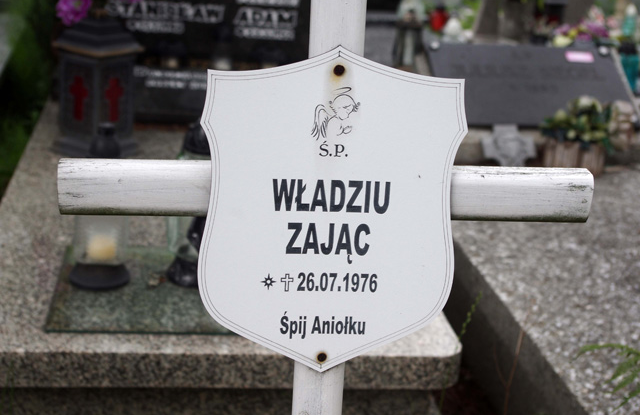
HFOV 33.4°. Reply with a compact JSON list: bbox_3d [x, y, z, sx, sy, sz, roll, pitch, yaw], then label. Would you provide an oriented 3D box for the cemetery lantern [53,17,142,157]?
[{"bbox_3d":[-0.672,-0.377,3.233,0.192,0.413,0.192,17,21,34],"label":"cemetery lantern"}]

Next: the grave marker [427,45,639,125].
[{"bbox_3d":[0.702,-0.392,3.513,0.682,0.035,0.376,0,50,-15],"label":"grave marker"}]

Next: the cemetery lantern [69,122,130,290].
[{"bbox_3d":[-0.460,-0.009,2.235,0.126,0.338,0.126,2,18,-9],"label":"cemetery lantern"}]

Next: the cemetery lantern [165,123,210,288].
[{"bbox_3d":[-0.266,-0.009,2.281,0.113,0.341,0.113,2,18,-9],"label":"cemetery lantern"}]

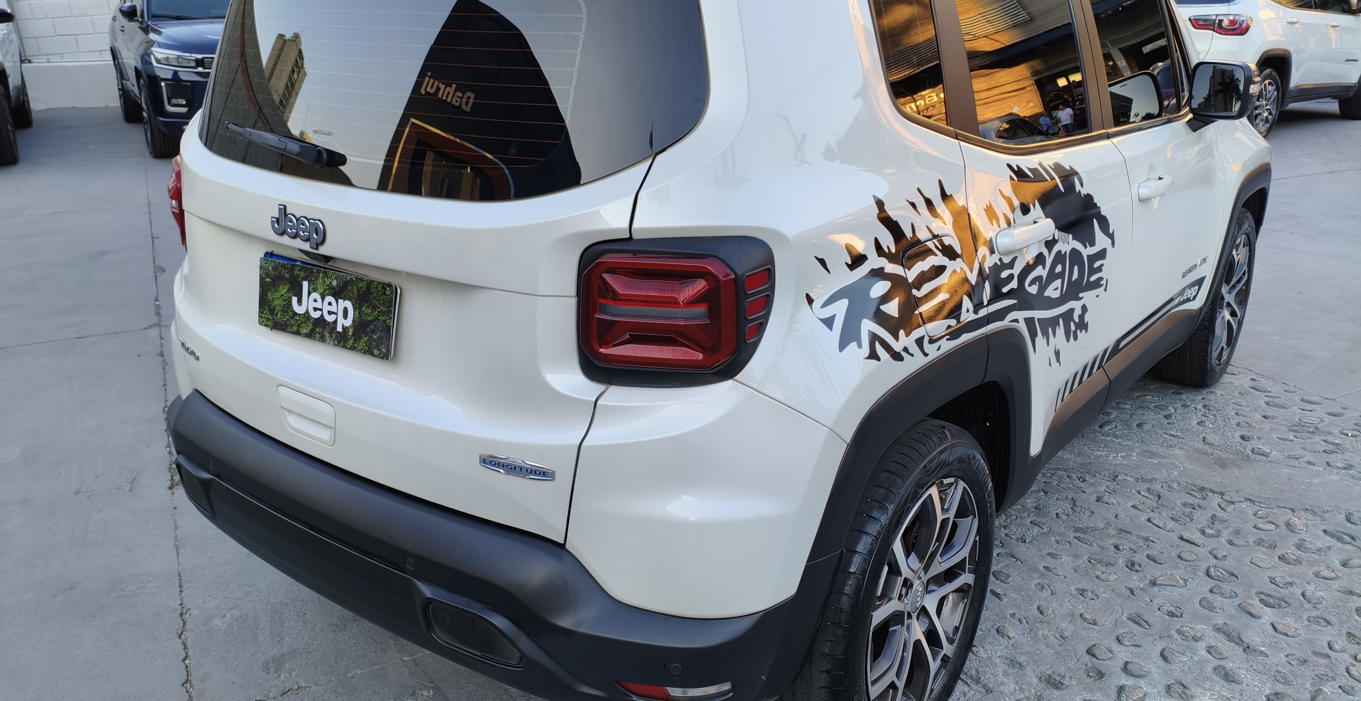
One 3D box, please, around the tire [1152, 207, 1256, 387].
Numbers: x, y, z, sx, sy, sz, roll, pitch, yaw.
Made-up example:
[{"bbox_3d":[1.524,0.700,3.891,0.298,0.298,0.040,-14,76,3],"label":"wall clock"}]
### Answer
[{"bbox_3d":[2.017,-0.207,3.949,0.230,0.690,0.690,13,23,37],"label":"tire"}]

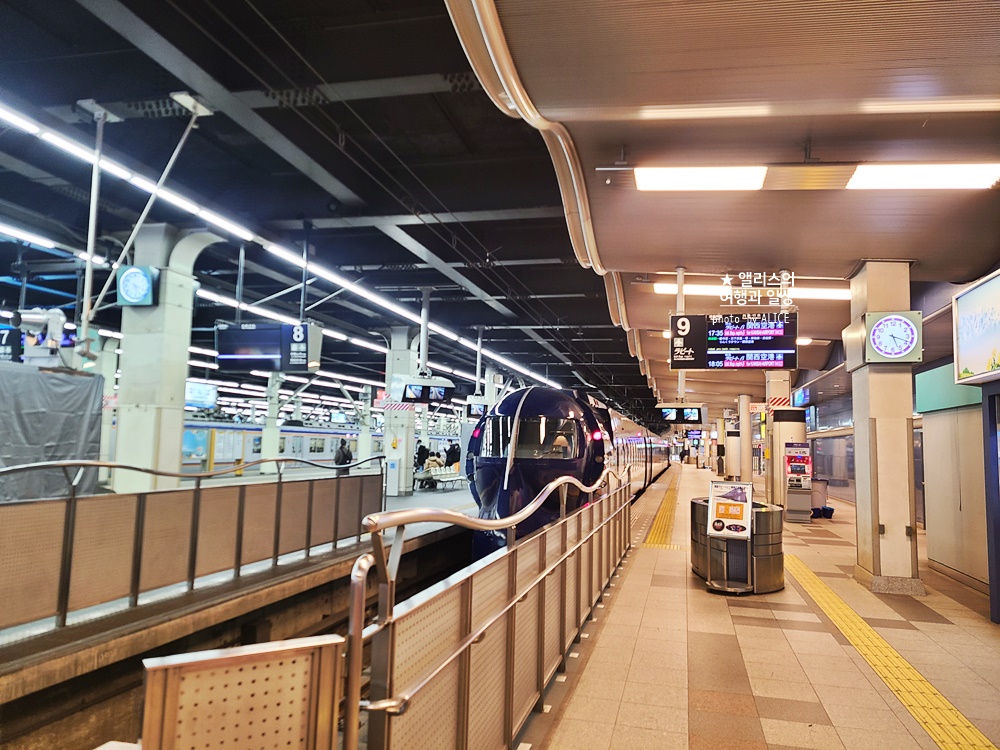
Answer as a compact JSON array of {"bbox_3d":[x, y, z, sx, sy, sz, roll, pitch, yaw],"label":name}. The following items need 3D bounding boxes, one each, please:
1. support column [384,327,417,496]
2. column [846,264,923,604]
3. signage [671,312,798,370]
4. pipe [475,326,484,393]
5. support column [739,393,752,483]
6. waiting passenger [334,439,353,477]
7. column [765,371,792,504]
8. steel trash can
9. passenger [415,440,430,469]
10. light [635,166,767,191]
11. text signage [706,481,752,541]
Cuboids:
[{"bbox_3d":[-2.746,1.028,20.743,0.620,4.635,0.620,0,-5,14],"label":"support column"},{"bbox_3d":[4.501,0.575,8.797,0.510,3.755,0.730,0,-5,14],"label":"column"},{"bbox_3d":[2.840,-0.390,9.161,1.470,0.680,0.280,0,-5,14],"label":"signage"},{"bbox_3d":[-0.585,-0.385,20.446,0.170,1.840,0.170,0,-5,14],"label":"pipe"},{"bbox_3d":[9.368,2.515,28.585,0.450,3.560,0.450,0,-5,14],"label":"support column"},{"bbox_3d":[-4.495,2.625,21.541,0.520,1.570,0.340,2,-5,-8],"label":"waiting passenger"},{"bbox_3d":[6.932,1.495,18.681,0.500,3.755,0.680,0,-5,14],"label":"column"},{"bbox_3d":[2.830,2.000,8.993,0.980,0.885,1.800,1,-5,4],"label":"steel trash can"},{"bbox_3d":[-2.637,3.007,25.495,0.400,1.580,0.500,1,-5,8],"label":"passenger"},{"bbox_3d":[1.853,-1.820,6.952,1.170,0.090,0.620,4,-4,14],"label":"light"},{"bbox_3d":[2.571,1.515,8.378,0.455,0.620,0.050,-2,-16,36],"label":"text signage"}]

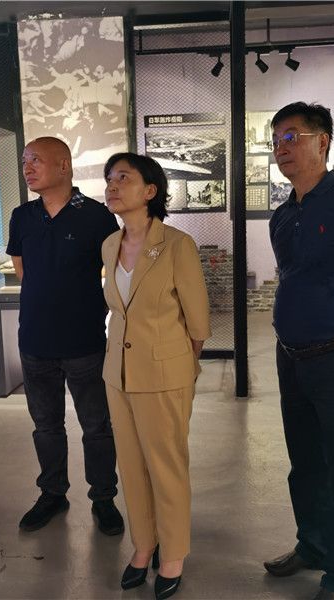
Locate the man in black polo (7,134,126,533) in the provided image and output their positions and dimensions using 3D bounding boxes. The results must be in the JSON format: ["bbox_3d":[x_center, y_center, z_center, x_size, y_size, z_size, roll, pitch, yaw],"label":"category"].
[{"bbox_3d":[-0.425,0.148,2.772,0.530,1.700,0.370,1,9,16],"label":"man in black polo"}]

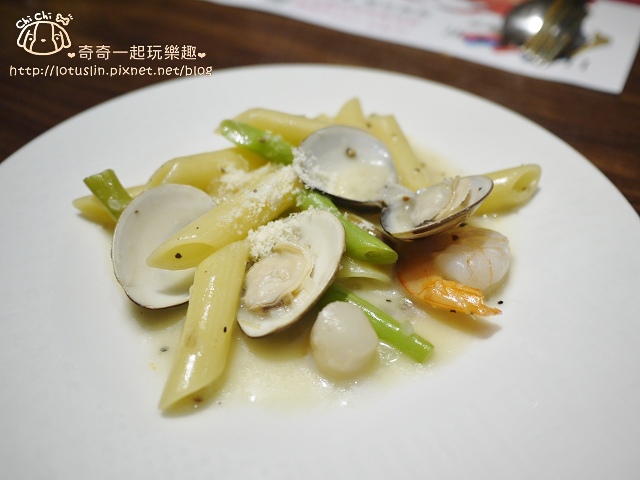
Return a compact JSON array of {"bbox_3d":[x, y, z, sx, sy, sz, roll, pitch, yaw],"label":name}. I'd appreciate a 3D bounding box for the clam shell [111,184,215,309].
[{"bbox_3d":[-0.054,0.003,0.181,0.036,0.013,0.042,9,75,-17],"label":"clam shell"}]

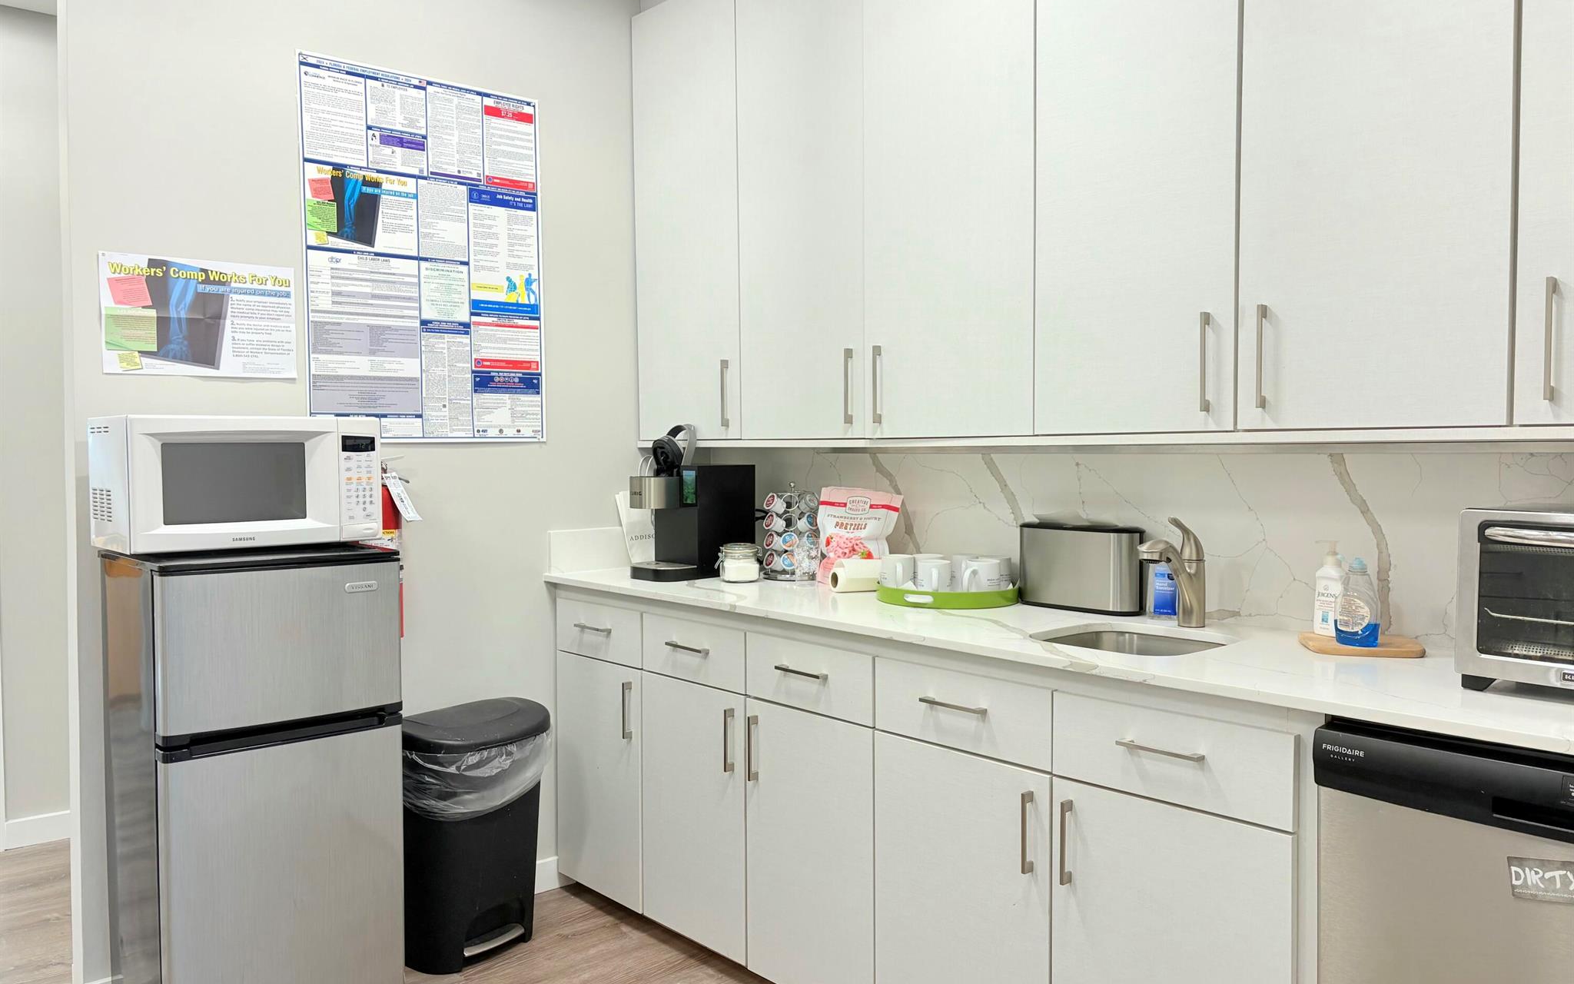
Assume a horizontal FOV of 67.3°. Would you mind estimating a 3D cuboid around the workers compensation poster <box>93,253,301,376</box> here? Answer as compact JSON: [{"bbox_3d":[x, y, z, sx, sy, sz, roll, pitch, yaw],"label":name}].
[{"bbox_3d":[-1.389,-0.413,2.814,0.428,0.275,0.006,-2,3,-41],"label":"workers compensation poster"}]

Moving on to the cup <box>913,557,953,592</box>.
[{"bbox_3d":[0.344,0.212,2.751,0.081,0.095,0.115,0,2,5],"label":"cup"}]

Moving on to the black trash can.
[{"bbox_3d":[-0.805,0.881,3.076,0.280,0.620,0.410,1,3,36],"label":"black trash can"}]

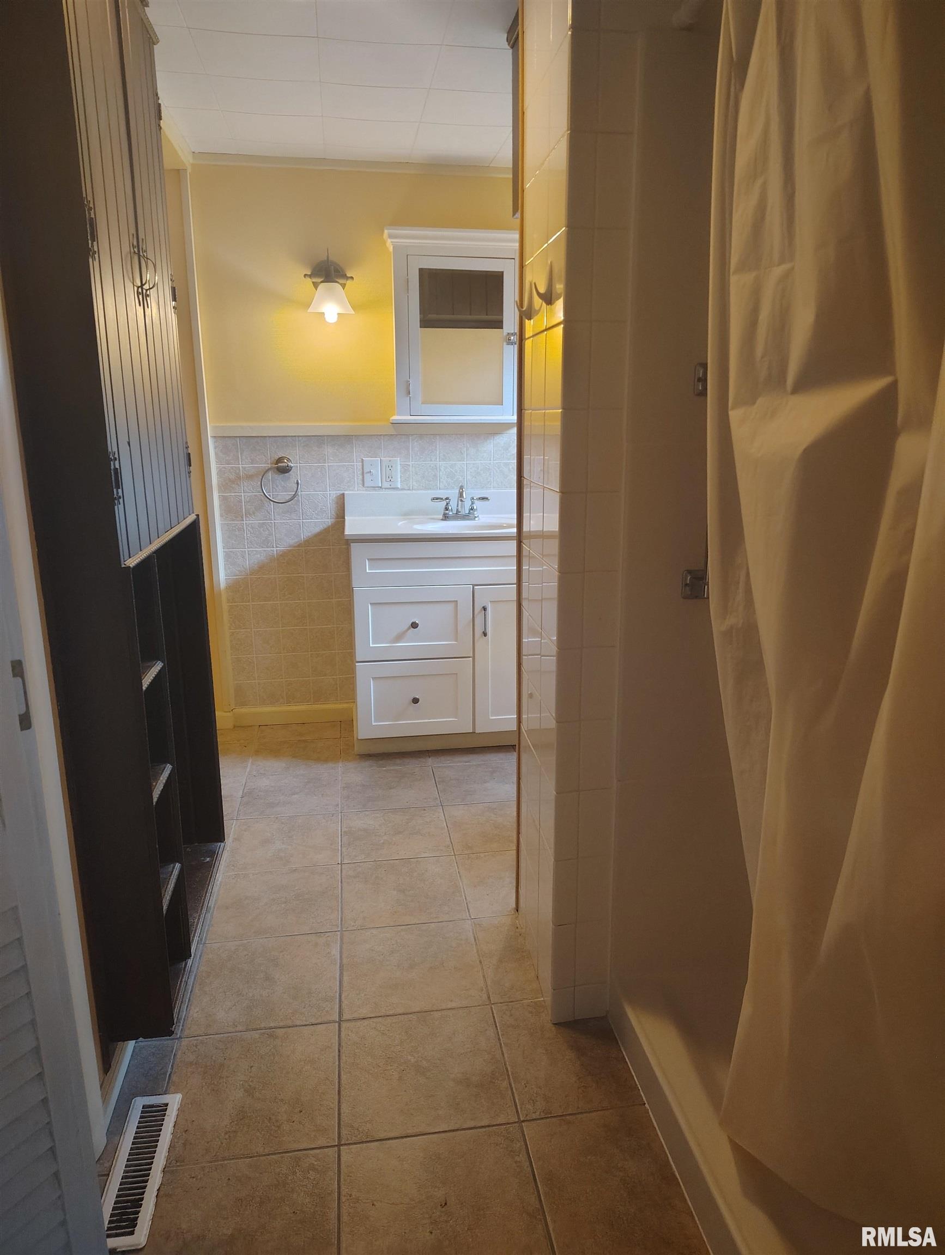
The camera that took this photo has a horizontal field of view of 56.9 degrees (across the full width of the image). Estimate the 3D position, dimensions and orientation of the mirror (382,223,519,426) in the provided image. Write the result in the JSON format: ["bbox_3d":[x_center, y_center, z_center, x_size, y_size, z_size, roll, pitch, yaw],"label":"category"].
[{"bbox_3d":[-0.045,-1.129,3.307,0.550,0.685,0.140,-2,15,-6],"label":"mirror"}]

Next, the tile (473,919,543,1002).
[{"bbox_3d":[0.082,0.803,2.117,0.120,0.010,0.330,-3,15,-8],"label":"tile"}]

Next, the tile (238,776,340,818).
[{"bbox_3d":[-0.627,0.587,3.033,0.331,0.010,0.331,-3,15,-8],"label":"tile"}]

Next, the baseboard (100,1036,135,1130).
[{"bbox_3d":[-0.701,0.880,1.713,0.018,0.057,0.260,-3,15,-8],"label":"baseboard"}]

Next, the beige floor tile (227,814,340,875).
[{"bbox_3d":[-0.573,0.664,2.683,0.330,0.010,0.330,-3,15,-8],"label":"beige floor tile"}]

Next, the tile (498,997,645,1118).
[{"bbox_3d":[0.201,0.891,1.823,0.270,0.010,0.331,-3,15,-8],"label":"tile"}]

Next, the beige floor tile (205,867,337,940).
[{"bbox_3d":[-0.526,0.746,2.362,0.330,0.010,0.330,-3,15,-8],"label":"beige floor tile"}]

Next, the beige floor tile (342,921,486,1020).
[{"bbox_3d":[-0.146,0.814,2.086,0.330,0.010,0.330,-3,15,-8],"label":"beige floor tile"}]

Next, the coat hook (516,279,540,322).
[{"bbox_3d":[0.105,-0.671,1.790,0.032,0.081,0.027,-3,15,-8],"label":"coat hook"}]

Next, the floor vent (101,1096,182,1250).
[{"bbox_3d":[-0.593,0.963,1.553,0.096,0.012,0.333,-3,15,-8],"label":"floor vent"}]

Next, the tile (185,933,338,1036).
[{"bbox_3d":[-0.478,0.829,2.041,0.330,0.010,0.330,-3,15,-8],"label":"tile"}]

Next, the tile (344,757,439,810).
[{"bbox_3d":[-0.292,0.571,3.078,0.331,0.010,0.331,-3,15,-8],"label":"tile"}]

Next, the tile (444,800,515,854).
[{"bbox_3d":[0.090,0.639,2.800,0.331,0.010,0.331,-3,15,-8],"label":"tile"}]

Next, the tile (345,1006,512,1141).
[{"bbox_3d":[-0.101,0.906,1.782,0.331,0.010,0.331,-3,15,-8],"label":"tile"}]

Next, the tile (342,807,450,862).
[{"bbox_3d":[-0.242,0.649,2.728,0.330,0.010,0.330,-3,15,-8],"label":"tile"}]

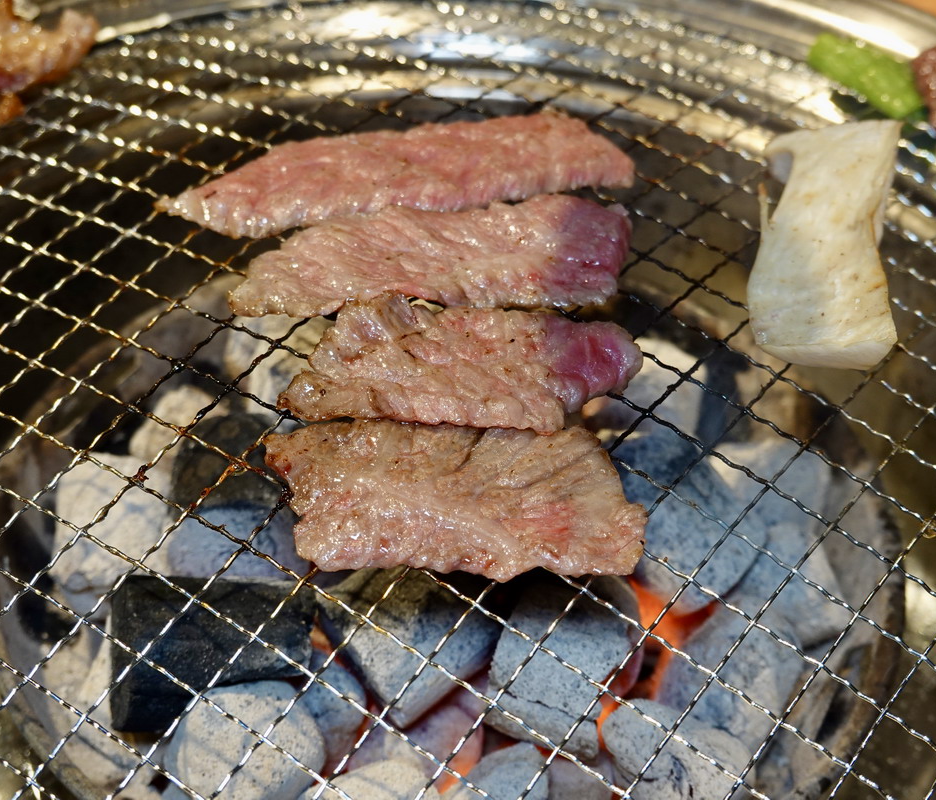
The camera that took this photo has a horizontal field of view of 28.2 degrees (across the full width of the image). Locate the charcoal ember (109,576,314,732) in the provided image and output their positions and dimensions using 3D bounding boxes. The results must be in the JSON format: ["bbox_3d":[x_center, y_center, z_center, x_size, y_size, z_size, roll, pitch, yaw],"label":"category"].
[{"bbox_3d":[-0.054,0.055,0.400,0.041,0.026,0.025,0,44,-2],"label":"charcoal ember"}]

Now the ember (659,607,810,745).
[{"bbox_3d":[0.058,0.061,0.411,0.029,0.024,0.028,-12,46,-14],"label":"ember"}]

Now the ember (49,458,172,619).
[{"bbox_3d":[-0.082,0.032,0.436,0.026,0.028,0.032,-2,44,-4],"label":"ember"}]

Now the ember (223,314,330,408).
[{"bbox_3d":[-0.048,-0.011,0.482,0.031,0.022,0.024,-2,44,-4],"label":"ember"}]

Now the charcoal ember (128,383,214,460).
[{"bbox_3d":[-0.073,0.007,0.468,0.024,0.019,0.021,9,44,7],"label":"charcoal ember"}]

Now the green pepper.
[{"bbox_3d":[0.102,-0.083,0.478,0.013,0.012,0.033,-34,54,-31],"label":"green pepper"}]

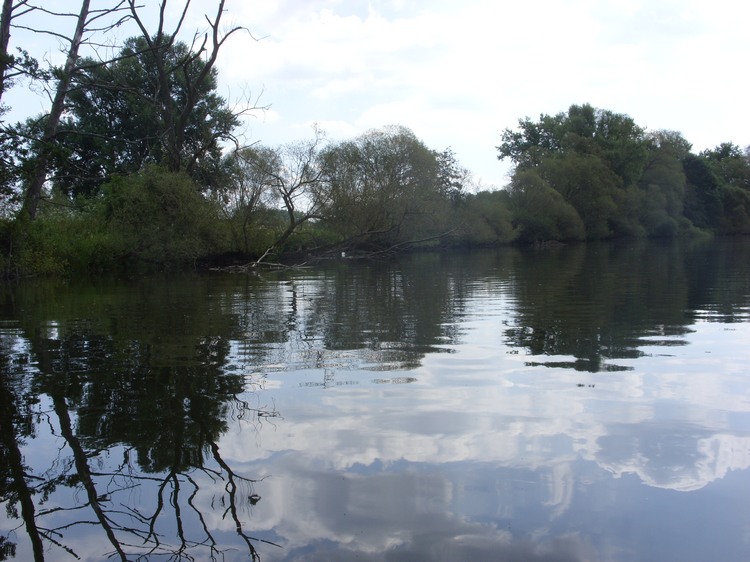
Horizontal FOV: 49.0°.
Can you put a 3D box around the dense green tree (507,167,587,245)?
[{"bbox_3d":[16.252,-7.155,78.000,6.990,6.870,7.000,0,3,12],"label":"dense green tree"}]

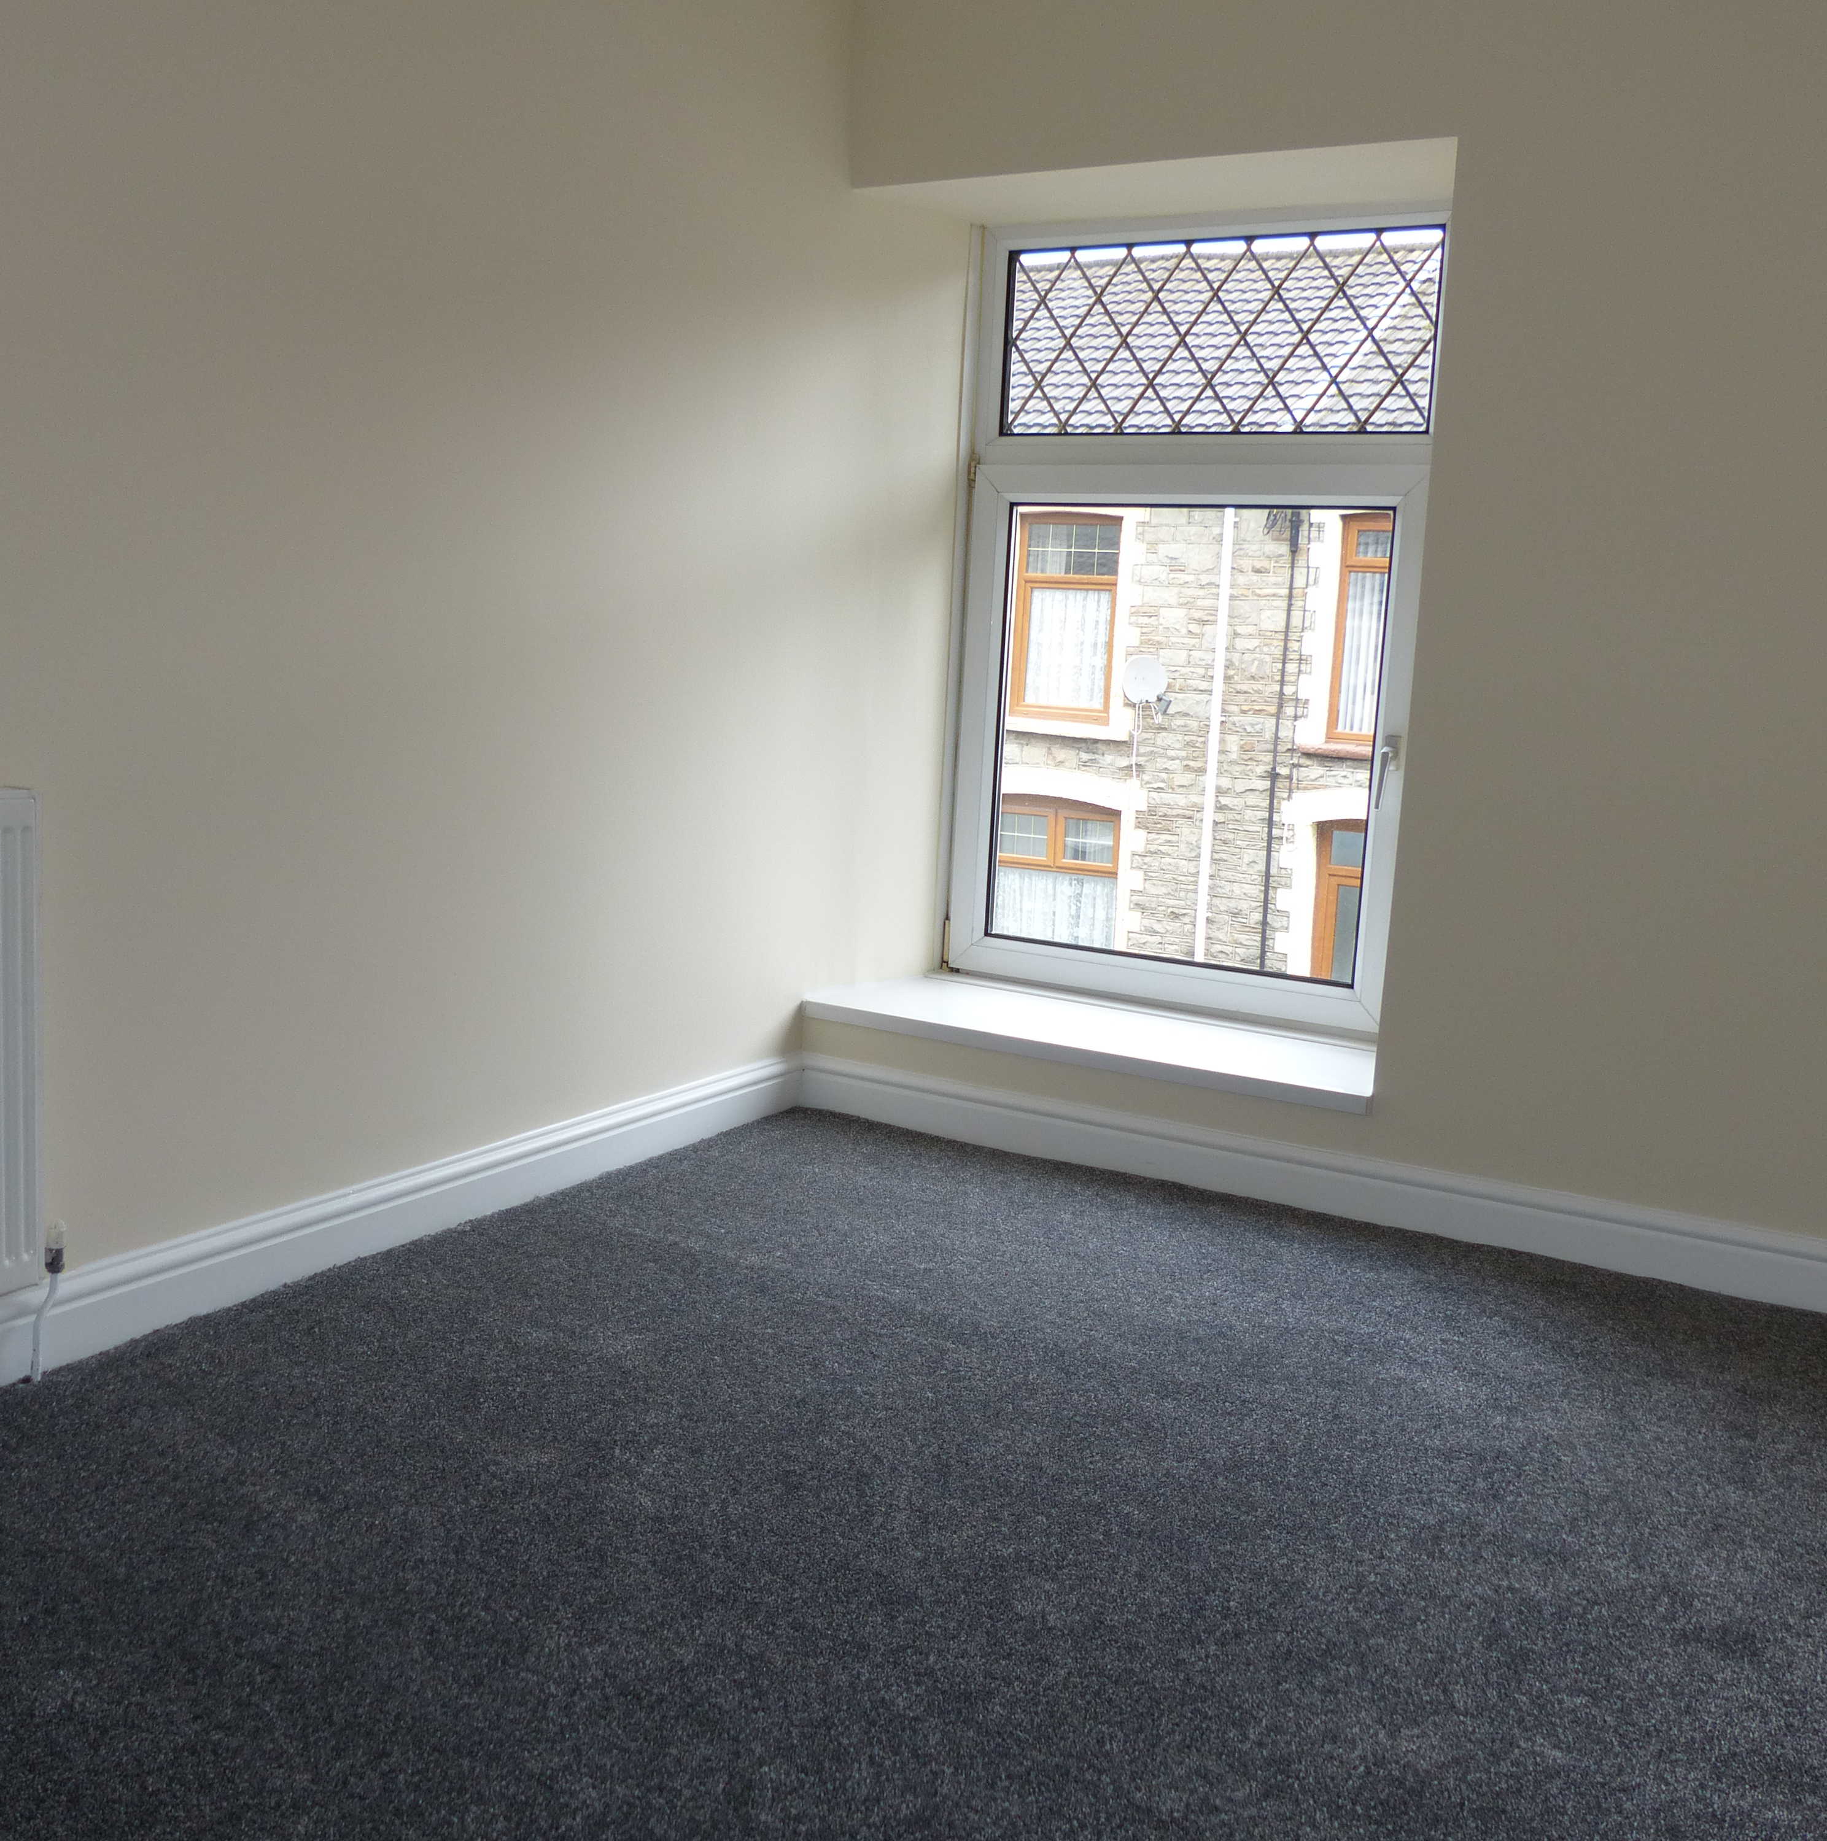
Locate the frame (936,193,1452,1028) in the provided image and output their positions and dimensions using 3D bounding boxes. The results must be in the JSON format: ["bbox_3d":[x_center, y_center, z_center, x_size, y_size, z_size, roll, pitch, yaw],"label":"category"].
[{"bbox_3d":[0.585,-0.648,3.849,1.083,1.688,0.090,8,9,28],"label":"frame"}]

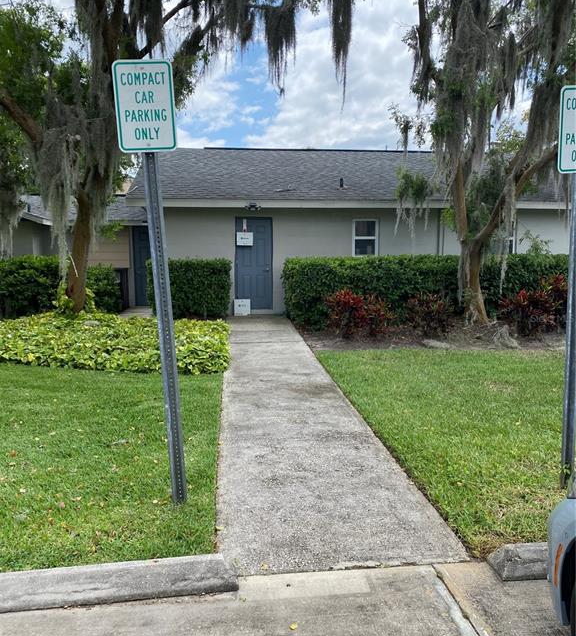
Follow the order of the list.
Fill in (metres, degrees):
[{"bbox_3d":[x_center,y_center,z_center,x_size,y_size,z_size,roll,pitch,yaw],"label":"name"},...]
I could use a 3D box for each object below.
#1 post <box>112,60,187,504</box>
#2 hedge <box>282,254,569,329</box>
[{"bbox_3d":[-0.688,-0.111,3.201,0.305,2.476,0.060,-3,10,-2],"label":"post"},{"bbox_3d":[2.970,-0.552,11.418,5.900,1.300,1.350,-1,7,-6],"label":"hedge"}]

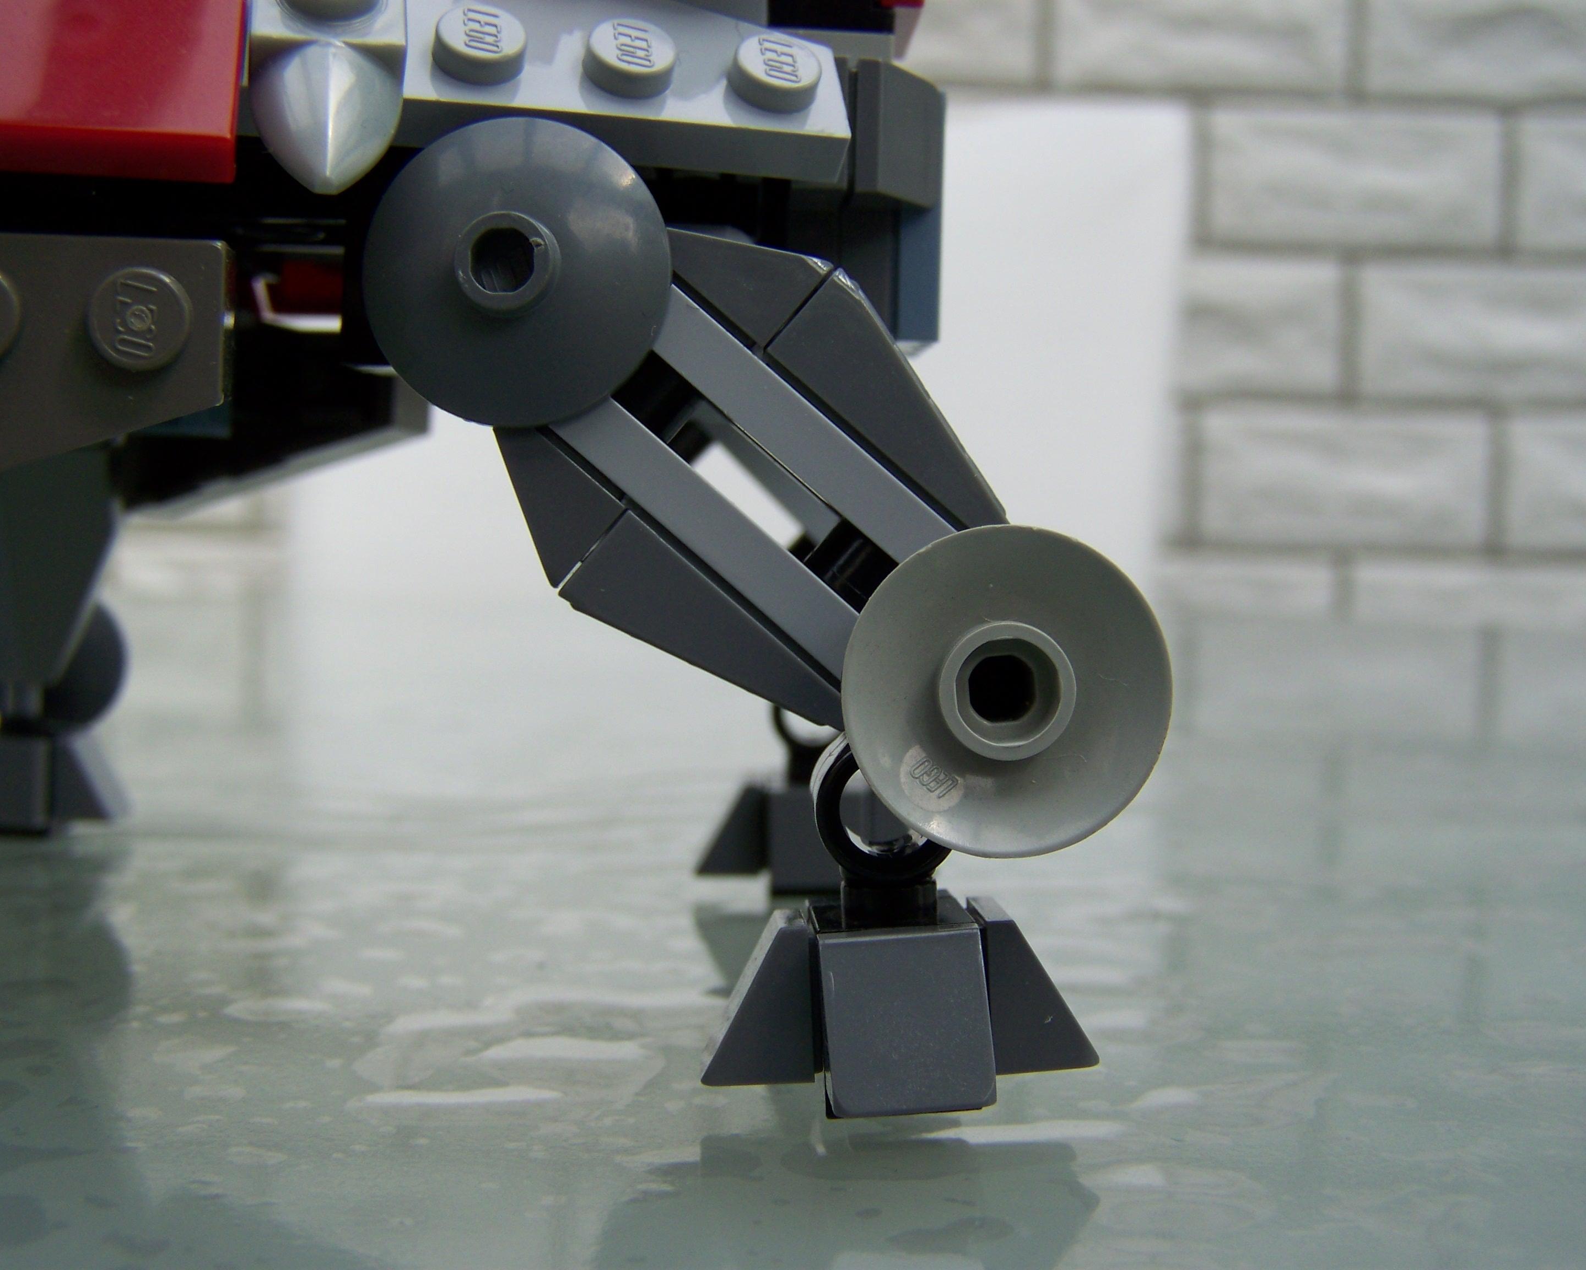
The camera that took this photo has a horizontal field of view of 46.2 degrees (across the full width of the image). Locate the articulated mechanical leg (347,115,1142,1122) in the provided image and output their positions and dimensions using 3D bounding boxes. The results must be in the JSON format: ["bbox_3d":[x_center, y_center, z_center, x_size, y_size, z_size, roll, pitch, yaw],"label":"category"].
[{"bbox_3d":[-0.002,-0.002,0.101,0.041,0.049,0.024,1,3,0],"label":"articulated mechanical leg"}]

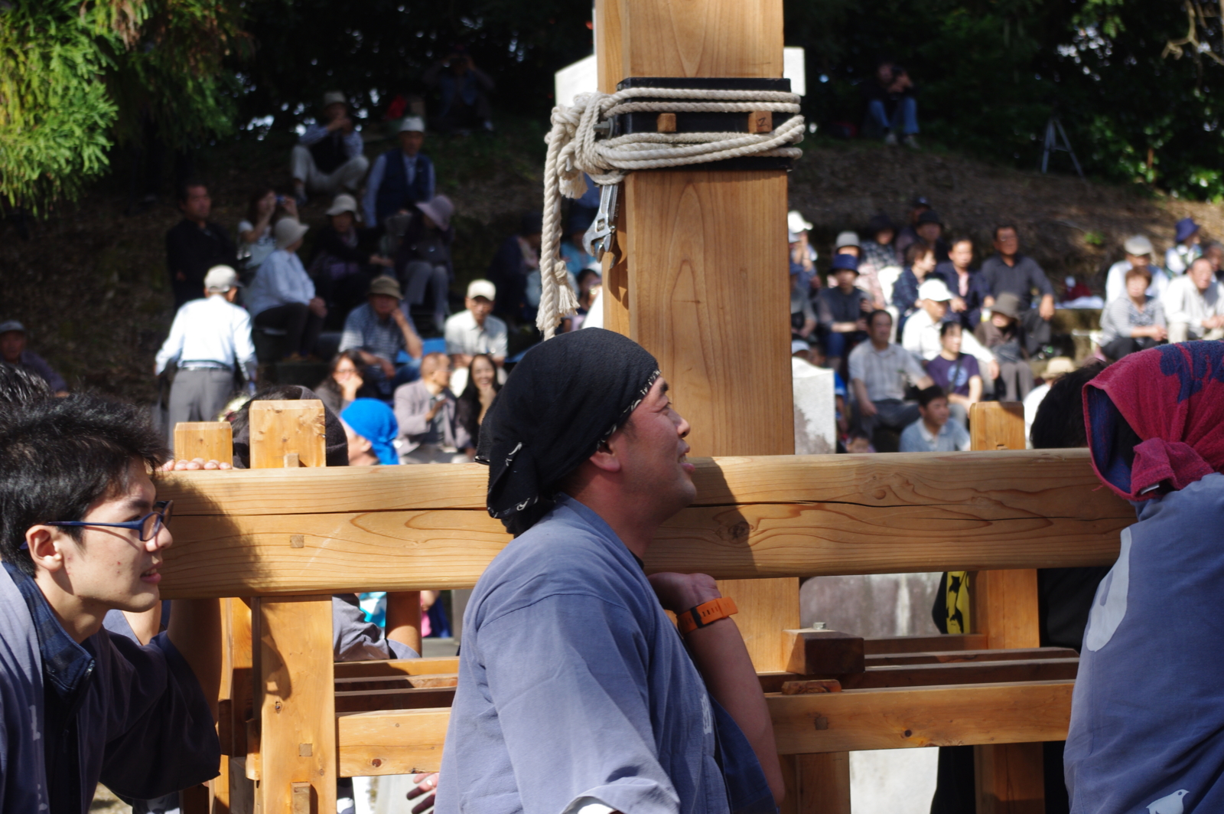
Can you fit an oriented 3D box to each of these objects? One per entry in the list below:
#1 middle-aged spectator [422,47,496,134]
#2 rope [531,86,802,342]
[{"bbox_3d":[-1.374,-2.836,24.987,0.660,0.810,0.760,-1,-2,0],"label":"middle-aged spectator"},{"bbox_3d":[0.089,-0.286,4.150,0.380,0.380,0.280,-1,-1,-13],"label":"rope"}]

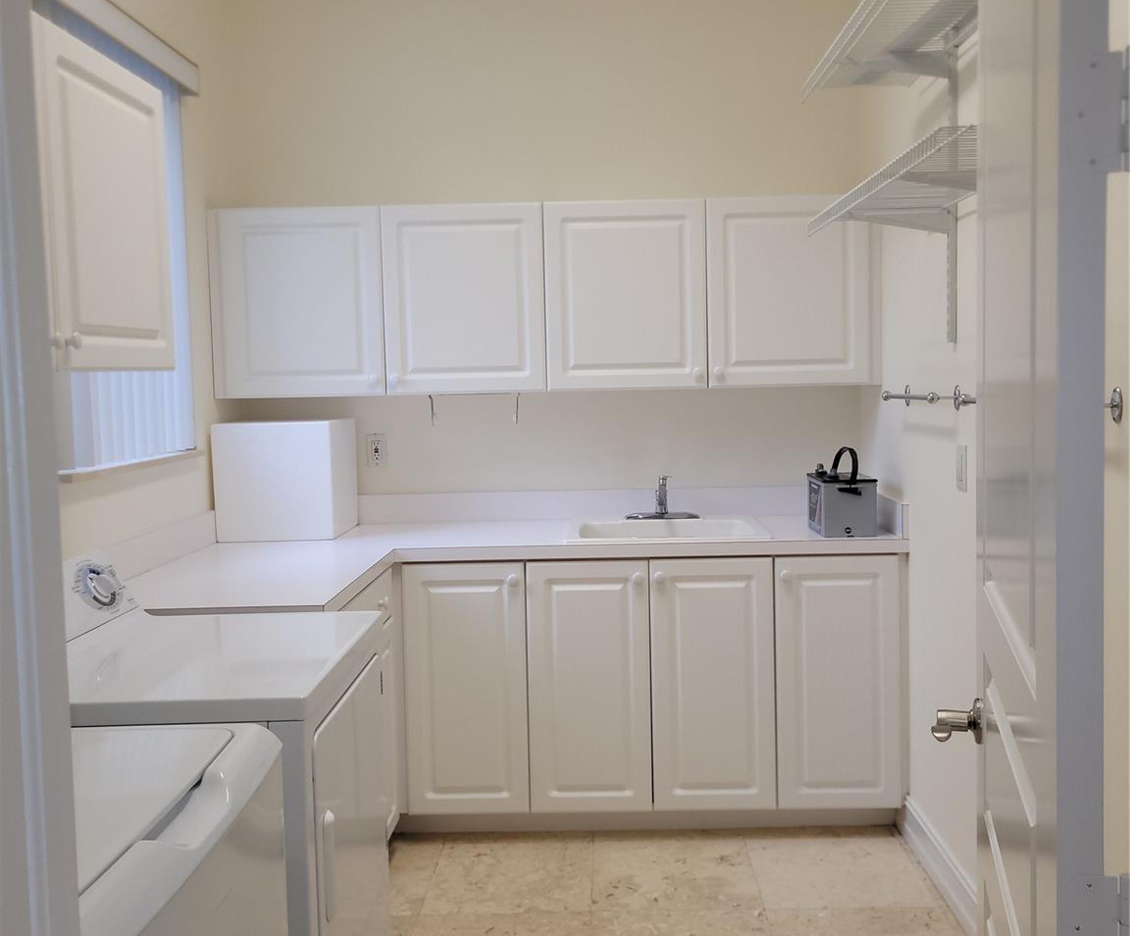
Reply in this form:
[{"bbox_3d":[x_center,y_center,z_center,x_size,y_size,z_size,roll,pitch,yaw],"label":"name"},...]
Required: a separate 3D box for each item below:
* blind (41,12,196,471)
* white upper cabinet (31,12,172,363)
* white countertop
[{"bbox_3d":[-1.145,-0.570,2.980,0.060,1.110,0.810,-1,5,2],"label":"blind"},{"bbox_3d":[-0.881,-0.491,2.200,0.025,0.600,0.520,-1,5,2],"label":"white upper cabinet"},{"bbox_3d":[-0.070,0.263,3.251,2.150,0.043,1.490,-1,5,2],"label":"white countertop"}]

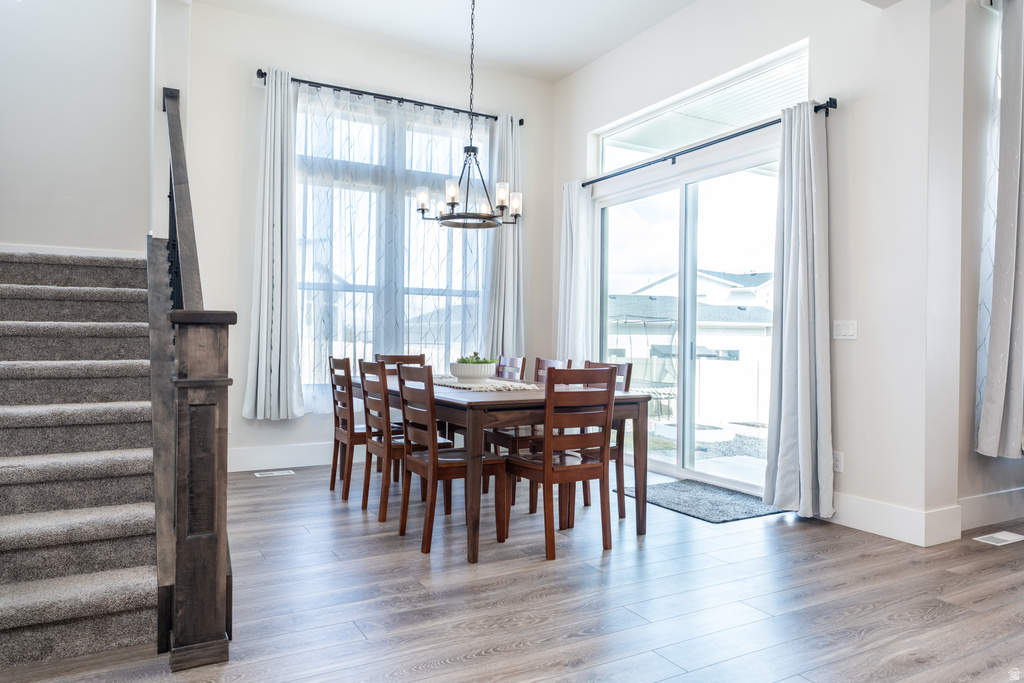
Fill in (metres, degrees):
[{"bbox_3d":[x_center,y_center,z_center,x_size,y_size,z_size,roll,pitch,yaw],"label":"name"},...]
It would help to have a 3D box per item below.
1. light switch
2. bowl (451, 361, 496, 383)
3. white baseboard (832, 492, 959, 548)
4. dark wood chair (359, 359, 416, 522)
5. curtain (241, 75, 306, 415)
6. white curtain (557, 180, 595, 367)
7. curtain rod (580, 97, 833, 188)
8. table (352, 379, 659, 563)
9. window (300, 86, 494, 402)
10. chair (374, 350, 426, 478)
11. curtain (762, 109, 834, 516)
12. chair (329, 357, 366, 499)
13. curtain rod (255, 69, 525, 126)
[{"bbox_3d":[2.015,-0.069,4.138,0.013,0.114,0.162,1,0,-29],"label":"light switch"},{"bbox_3d":[-0.267,0.208,4.758,0.327,0.147,0.327,1,0,0],"label":"bowl"},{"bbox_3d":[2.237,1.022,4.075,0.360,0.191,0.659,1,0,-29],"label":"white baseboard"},{"bbox_3d":[-0.668,0.600,4.337,0.515,0.960,0.443,1,0,-29],"label":"dark wood chair"},{"bbox_3d":[-1.888,-0.768,5.464,0.471,2.757,0.145,0,0,-30],"label":"curtain"},{"bbox_3d":[0.584,-0.233,6.503,0.122,2.593,0.543,1,0,-29],"label":"white curtain"},{"bbox_3d":[1.248,-1.410,5.189,0.124,0.075,2.720,0,0,-30],"label":"curtain rod"},{"bbox_3d":[-0.284,0.673,4.486,1.129,0.774,2.268,0,0,-30],"label":"table"},{"bbox_3d":[-1.071,-0.806,6.186,1.828,2.504,0.122,1,0,-29],"label":"window"},{"bbox_3d":[-0.789,0.582,5.382,0.435,0.940,0.532,0,0,-30],"label":"chair"},{"bbox_3d":[1.756,-0.193,4.237,0.150,2.505,0.478,0,0,-30],"label":"curtain"},{"bbox_3d":[-0.975,0.582,4.773,0.521,0.940,0.419,0,0,-30],"label":"chair"},{"bbox_3d":[-0.977,-2.151,6.116,2.498,0.089,0.100,1,0,-29],"label":"curtain rod"}]

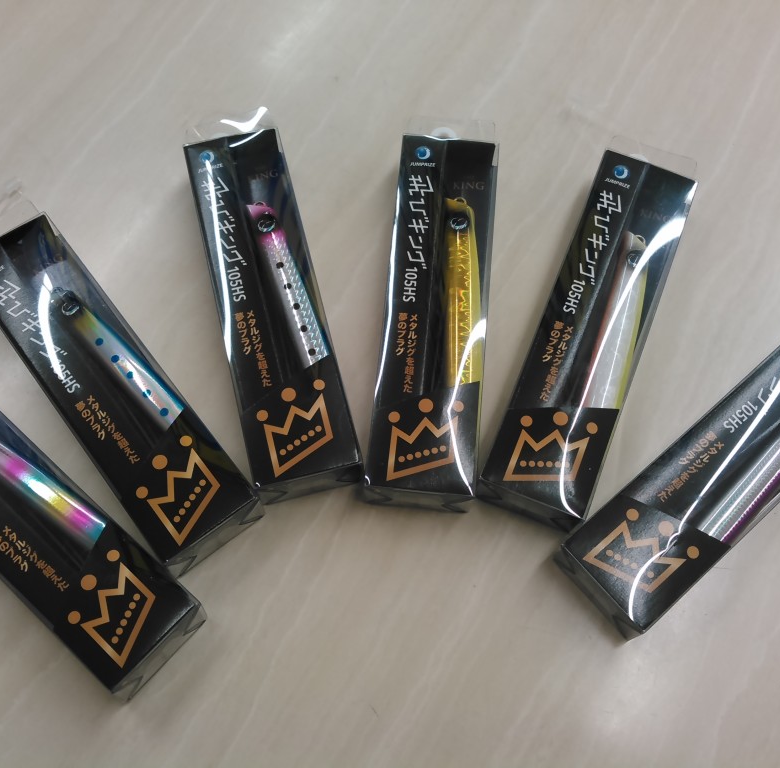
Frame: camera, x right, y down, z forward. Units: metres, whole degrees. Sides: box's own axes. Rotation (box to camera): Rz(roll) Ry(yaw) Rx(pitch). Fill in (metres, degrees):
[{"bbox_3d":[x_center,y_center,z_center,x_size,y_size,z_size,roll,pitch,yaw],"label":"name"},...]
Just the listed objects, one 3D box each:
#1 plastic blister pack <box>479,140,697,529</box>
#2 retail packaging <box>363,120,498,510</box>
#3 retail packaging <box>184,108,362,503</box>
[{"bbox_3d":[0.089,-0.027,0.387,0.043,0.027,0.177,21,70,8],"label":"plastic blister pack"},{"bbox_3d":[0.020,-0.035,0.390,0.043,0.027,0.177,5,69,2],"label":"retail packaging"},{"bbox_3d":[-0.053,-0.039,0.391,0.043,0.027,0.177,-13,69,-5],"label":"retail packaging"}]

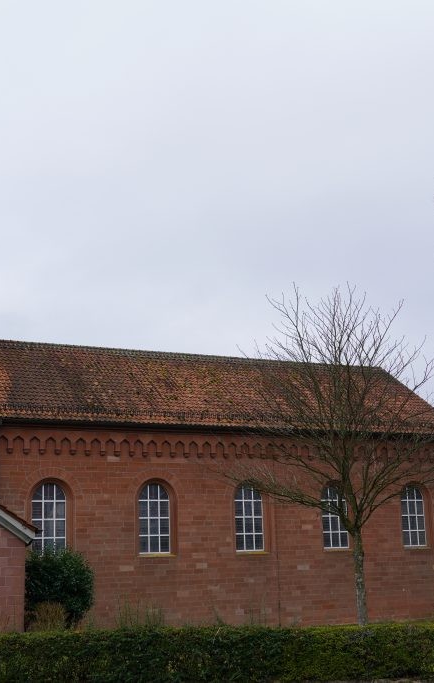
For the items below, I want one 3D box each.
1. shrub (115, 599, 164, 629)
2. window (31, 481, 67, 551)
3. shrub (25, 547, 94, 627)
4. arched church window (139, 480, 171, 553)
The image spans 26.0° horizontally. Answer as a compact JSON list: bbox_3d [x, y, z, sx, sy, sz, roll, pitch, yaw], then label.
[{"bbox_3d":[-2.642,9.647,32.000,1.636,1.580,1.200,-1,-12,0],"label":"shrub"},{"bbox_3d":[-6.198,6.534,34.692,1.317,2.697,0.300,5,-14,-27],"label":"window"},{"bbox_3d":[-5.557,8.954,32.300,2.615,3.708,2.400,-1,-12,0],"label":"shrub"},{"bbox_3d":[-2.419,6.900,36.602,1.339,2.741,0.300,5,-14,-27],"label":"arched church window"}]

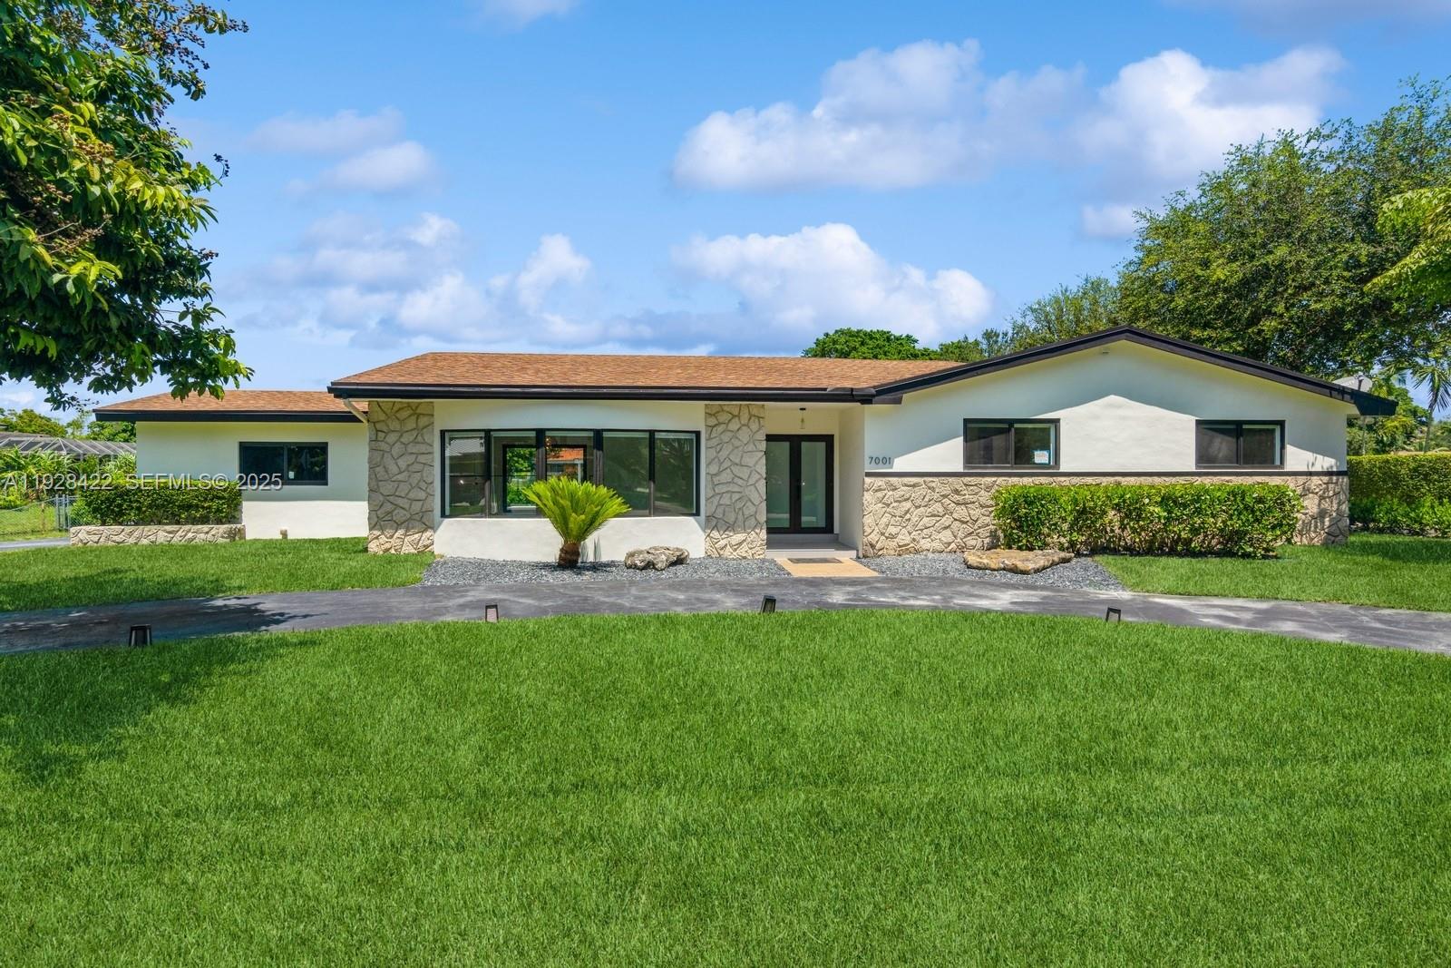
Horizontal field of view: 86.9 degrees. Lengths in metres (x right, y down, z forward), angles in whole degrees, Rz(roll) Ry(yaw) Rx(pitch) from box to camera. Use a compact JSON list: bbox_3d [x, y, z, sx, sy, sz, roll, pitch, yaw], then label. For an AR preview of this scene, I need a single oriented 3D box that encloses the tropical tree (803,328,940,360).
[{"bbox_3d":[6.850,-2.950,36.000,7.500,8.800,7.500,0,0,-5],"label":"tropical tree"}]

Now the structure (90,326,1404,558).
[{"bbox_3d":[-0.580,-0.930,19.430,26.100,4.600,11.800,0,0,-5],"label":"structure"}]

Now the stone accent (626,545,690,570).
[{"bbox_3d":[-1.160,1.240,12.950,1.100,0.370,0.700,0,0,-5],"label":"stone accent"}]

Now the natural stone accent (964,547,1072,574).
[{"bbox_3d":[4.900,1.290,12.800,1.720,0.310,1.050,0,0,-5],"label":"natural stone accent"}]

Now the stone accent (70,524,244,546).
[{"bbox_3d":[-12.247,1.080,16.613,3.250,0.450,0.660,0,0,-5],"label":"stone accent"}]

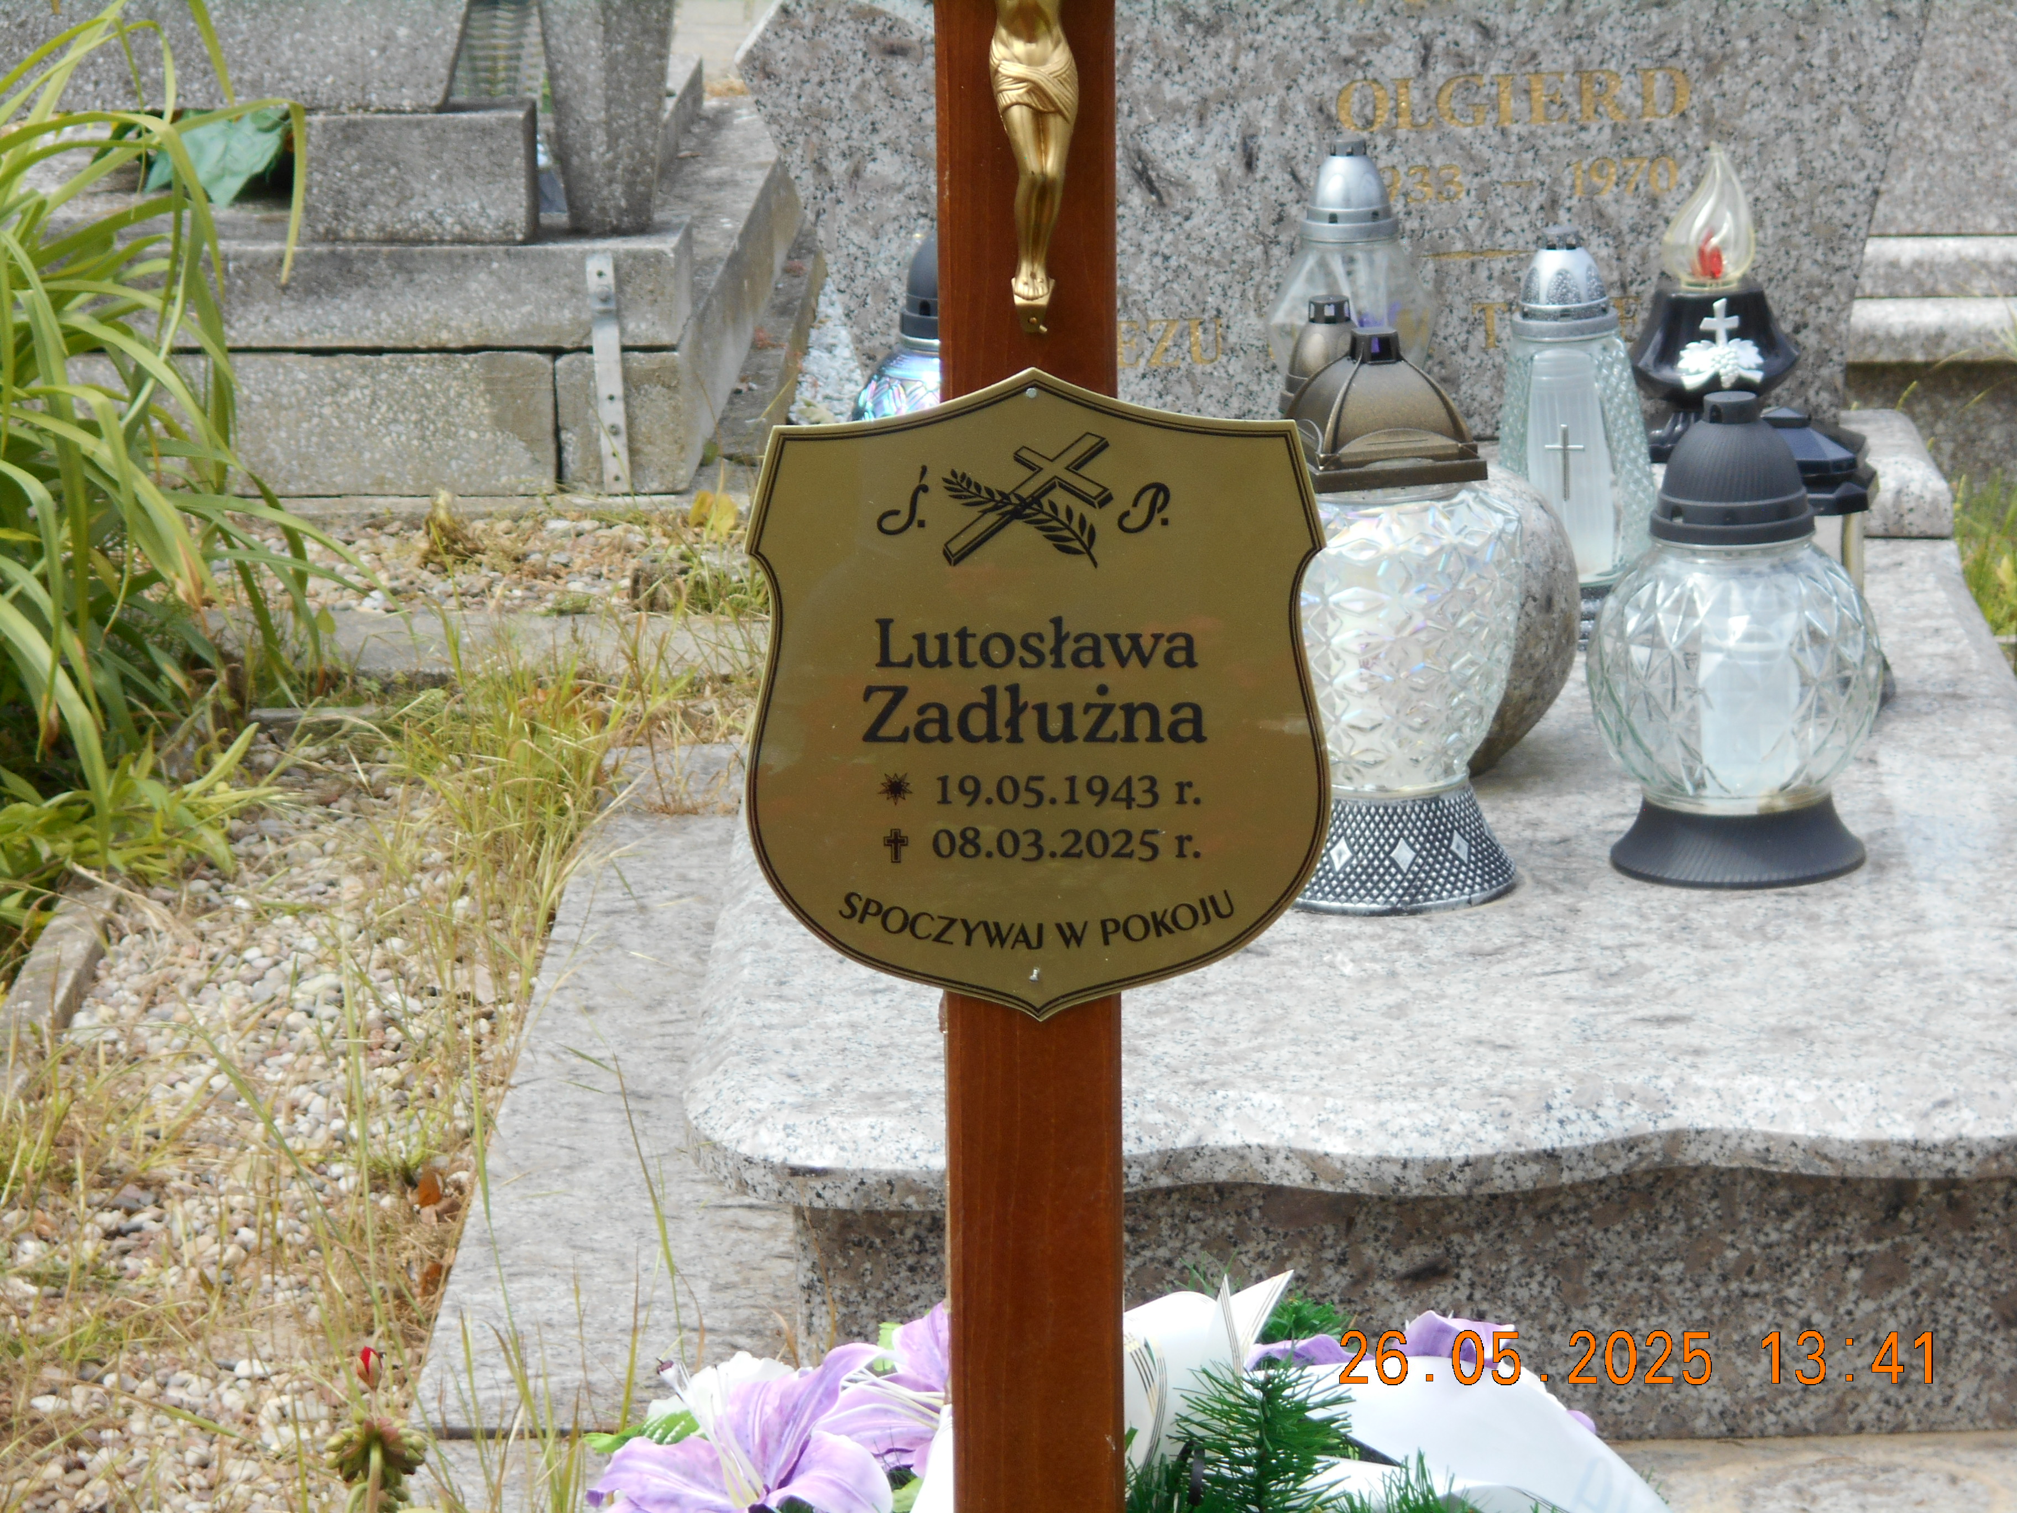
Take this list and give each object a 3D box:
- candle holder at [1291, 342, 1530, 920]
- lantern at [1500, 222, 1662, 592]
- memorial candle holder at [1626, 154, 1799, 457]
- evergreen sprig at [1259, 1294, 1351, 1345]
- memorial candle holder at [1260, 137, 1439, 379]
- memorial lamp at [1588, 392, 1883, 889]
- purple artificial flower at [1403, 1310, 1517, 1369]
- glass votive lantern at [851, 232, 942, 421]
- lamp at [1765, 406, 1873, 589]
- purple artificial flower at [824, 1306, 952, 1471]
[{"bbox_3d":[0.220,-0.089,4.481,0.168,0.334,0.168,-5,15,-13],"label":"candle holder"},{"bbox_3d":[0.379,-0.215,5.072,0.110,0.278,0.110,3,15,16],"label":"lantern"},{"bbox_3d":[0.508,-0.325,5.410,0.119,0.223,0.119,-1,14,1],"label":"memorial candle holder"},{"bbox_3d":[0.140,0.274,3.600,0.060,0.045,0.060,-1,14,2],"label":"evergreen sprig"},{"bbox_3d":[0.247,-0.330,5.446,0.121,0.228,0.121,-1,14,3],"label":"memorial candle holder"},{"bbox_3d":[0.435,-0.076,4.515,0.177,0.282,0.177,0,14,6],"label":"memorial lamp"},{"bbox_3d":[0.214,0.286,3.600,0.075,0.050,0.070,-1,14,3],"label":"purple artificial flower"},{"bbox_3d":[-0.034,-0.243,5.262,0.166,0.259,0.166,-2,14,0],"label":"glass votive lantern"},{"bbox_3d":[0.513,-0.139,4.957,0.129,0.181,0.129,0,14,6],"label":"lamp"},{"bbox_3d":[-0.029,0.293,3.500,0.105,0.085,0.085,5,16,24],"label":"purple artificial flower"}]

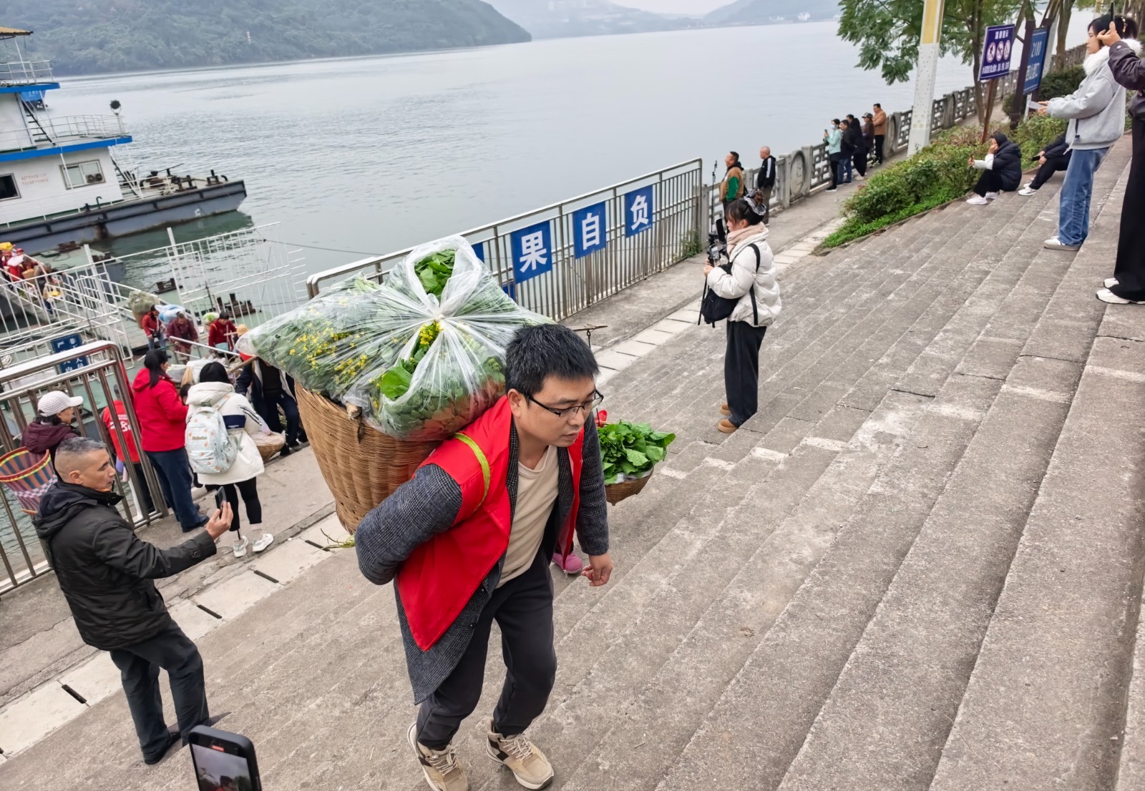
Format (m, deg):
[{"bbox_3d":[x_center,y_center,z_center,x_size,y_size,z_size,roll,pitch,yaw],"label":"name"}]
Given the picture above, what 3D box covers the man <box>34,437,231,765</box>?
[{"bbox_3d":[-1.975,0.954,3.739,0.560,1.760,0.760,19,33,38],"label":"man"}]

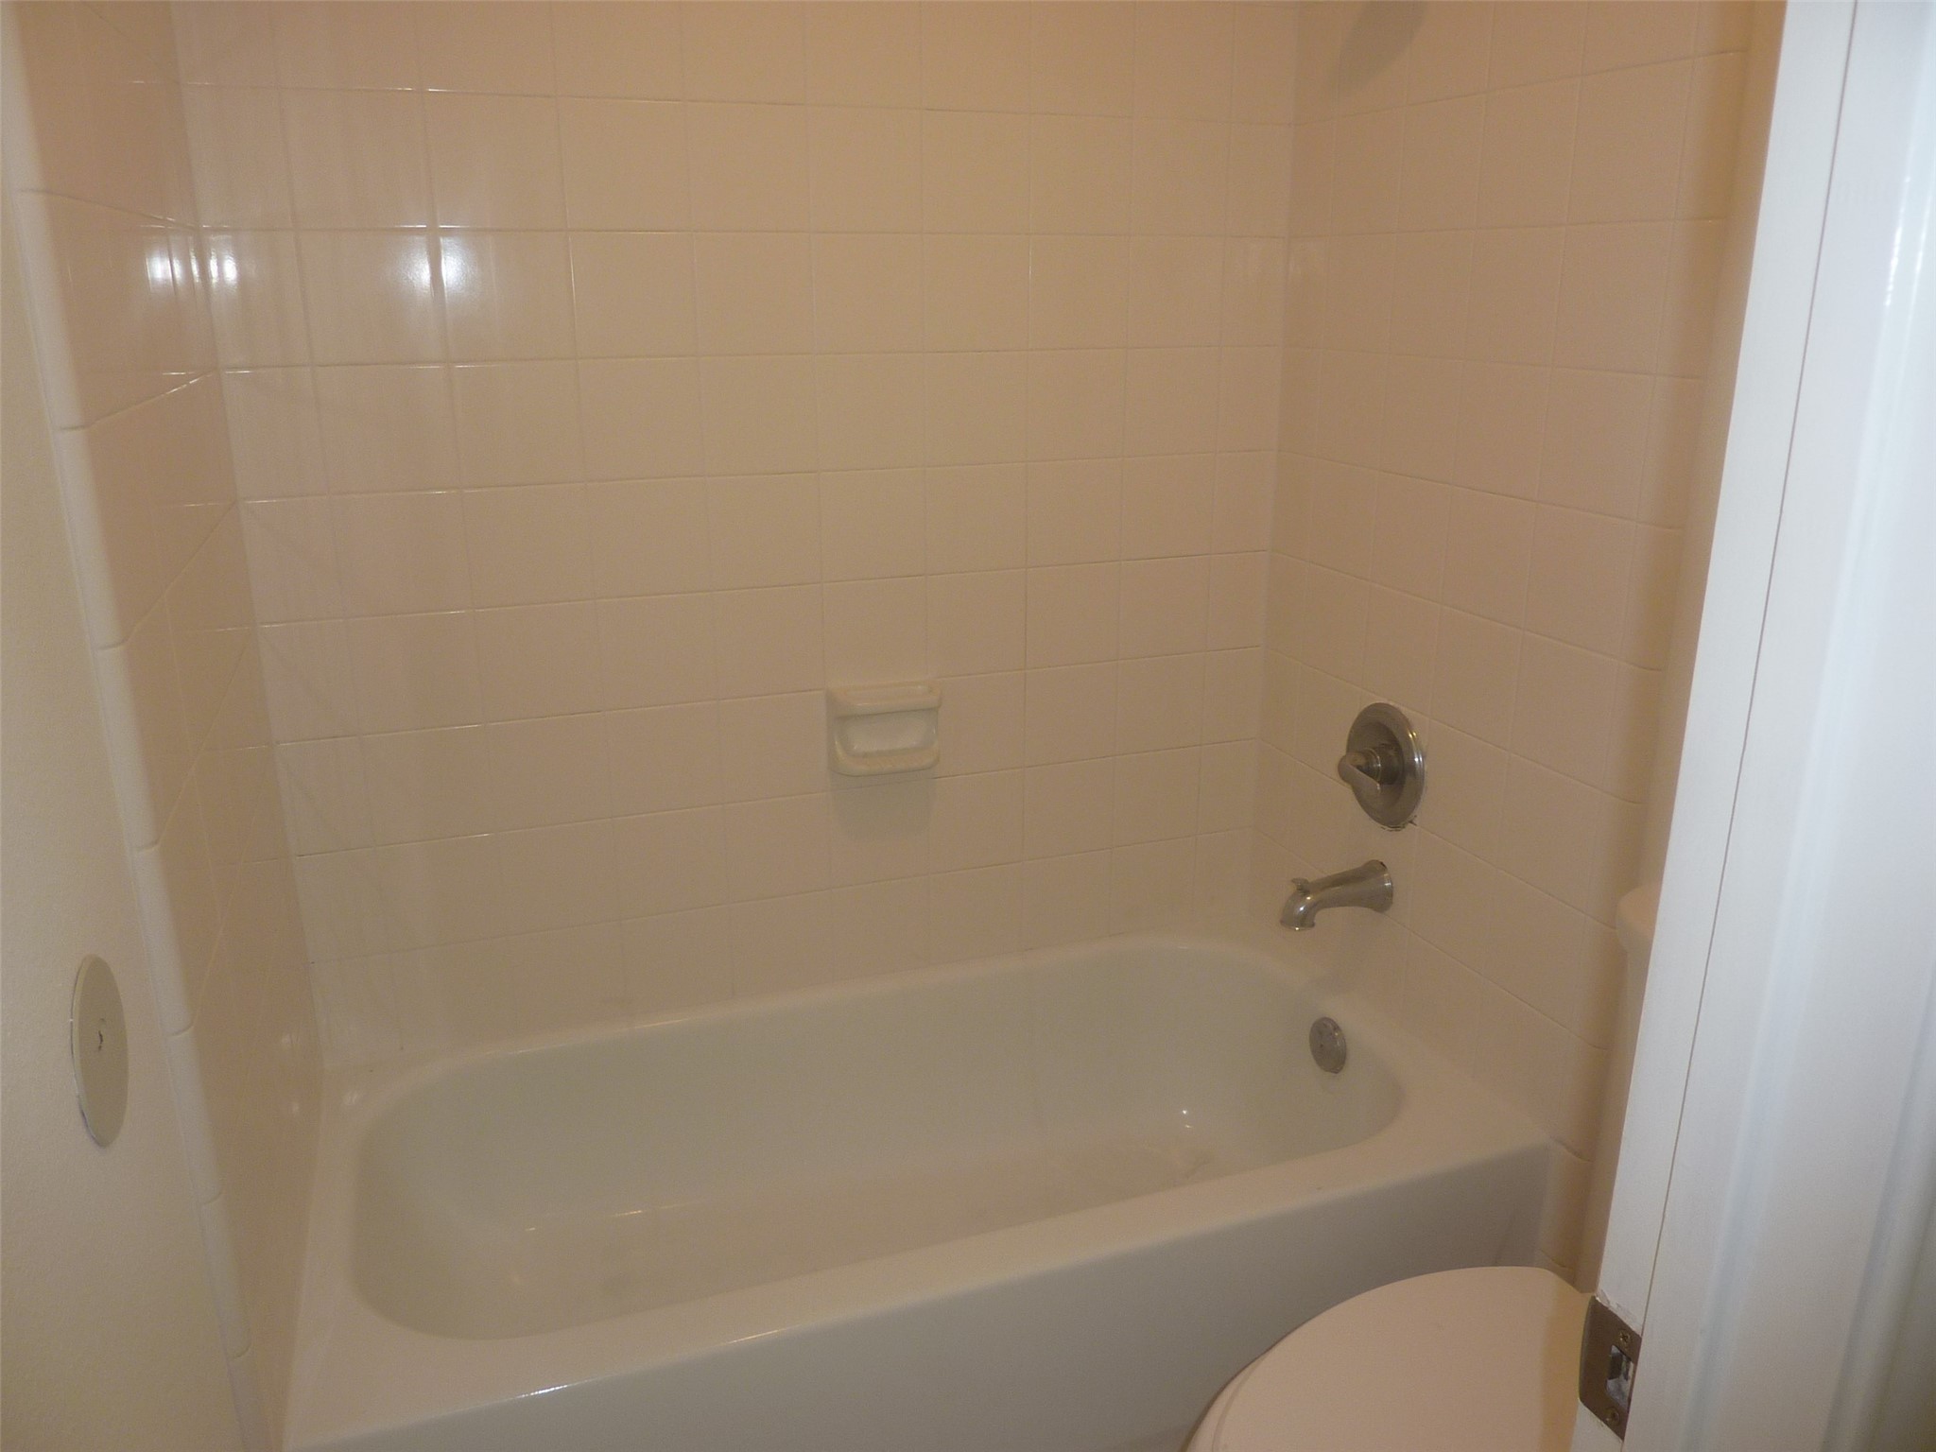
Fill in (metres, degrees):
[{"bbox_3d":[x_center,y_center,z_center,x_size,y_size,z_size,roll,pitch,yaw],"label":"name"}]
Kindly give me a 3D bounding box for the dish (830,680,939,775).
[{"bbox_3d":[-0.120,0.007,2.028,0.156,0.120,0.057,-6,18,-19],"label":"dish"}]

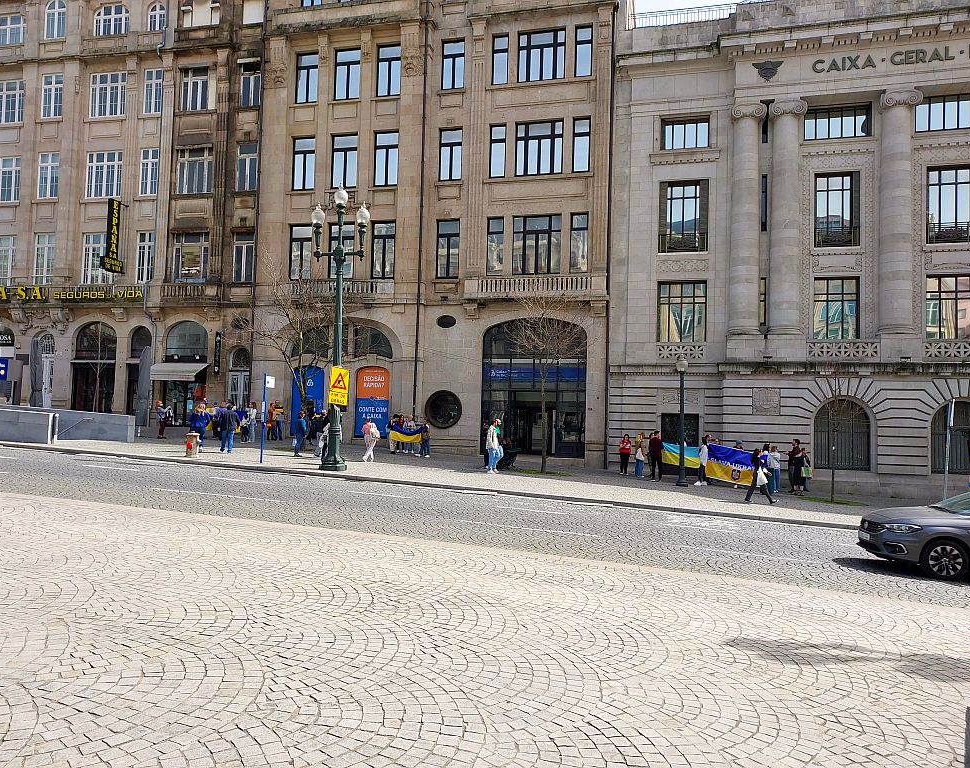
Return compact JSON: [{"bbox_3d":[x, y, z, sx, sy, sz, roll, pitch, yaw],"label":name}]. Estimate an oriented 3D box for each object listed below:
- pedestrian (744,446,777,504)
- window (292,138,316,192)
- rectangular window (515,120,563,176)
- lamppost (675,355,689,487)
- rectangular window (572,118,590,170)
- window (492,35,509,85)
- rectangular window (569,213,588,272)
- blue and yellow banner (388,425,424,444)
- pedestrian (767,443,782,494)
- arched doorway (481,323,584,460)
[{"bbox_3d":[7.983,2.666,24.000,0.920,1.623,0.520,1,-3,13],"label":"pedestrian"},{"bbox_3d":[-8.351,-10.176,38.288,1.149,2.475,0.200,1,-3,16],"label":"window"},{"bbox_3d":[2.376,-10.232,36.080,2.060,2.362,0.200,1,-3,15],"label":"rectangular window"},{"bbox_3d":[6.659,1.221,27.900,0.430,4.429,0.430,1,-3,16],"label":"lamppost"},{"bbox_3d":[4.329,-10.672,36.990,0.758,2.510,0.200,1,-3,16],"label":"rectangular window"},{"bbox_3d":[0.716,-14.358,36.757,0.719,2.194,0.200,1,-3,15],"label":"window"},{"bbox_3d":[3.954,-5.889,34.606,0.738,2.523,0.200,1,-3,16],"label":"rectangular window"},{"bbox_3d":[-3.174,2.045,33.700,1.480,0.813,0.300,0,-3,22],"label":"blue and yellow banner"},{"bbox_3d":[9.308,2.686,26.568,0.480,1.600,0.360,0,-3,30],"label":"pedestrian"},{"bbox_3d":[2.002,0.201,34.060,4.349,5.668,0.500,1,-2,14],"label":"arched doorway"}]

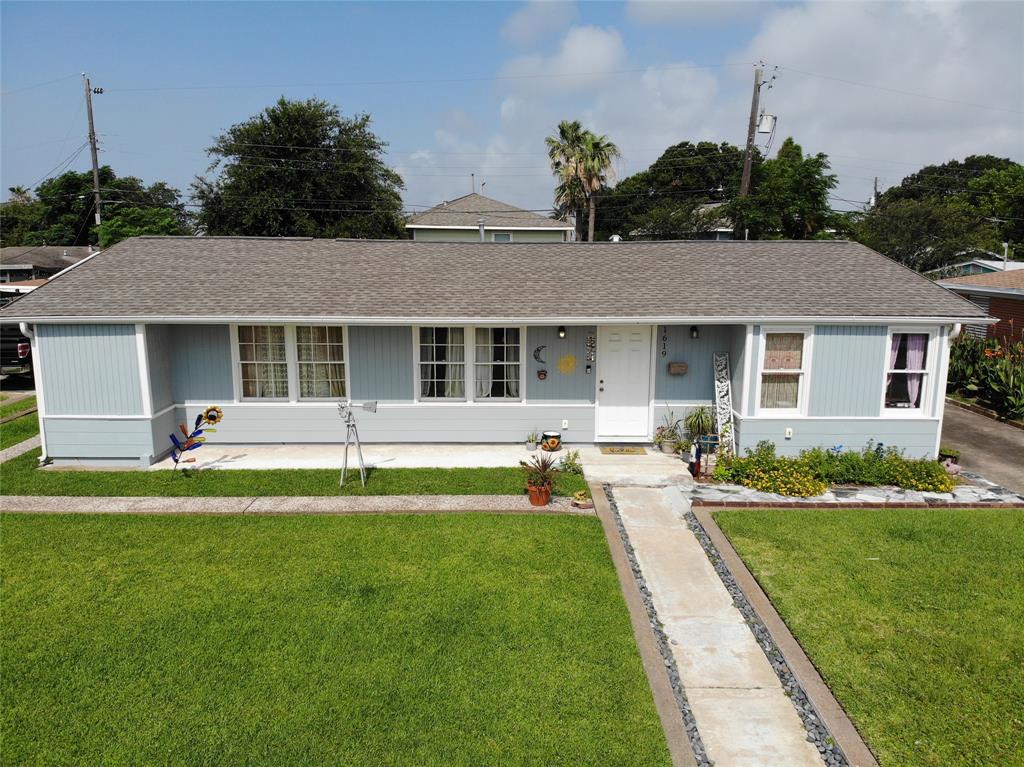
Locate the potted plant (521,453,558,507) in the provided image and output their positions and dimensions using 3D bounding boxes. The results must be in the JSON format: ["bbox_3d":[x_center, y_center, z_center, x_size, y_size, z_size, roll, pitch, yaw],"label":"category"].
[{"bbox_3d":[0.399,1.369,10.211,0.520,0.750,0.500,0,10,0],"label":"potted plant"}]

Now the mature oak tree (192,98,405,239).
[{"bbox_3d":[-12.061,-9.963,40.780,11.948,12.049,11.500,0,10,0],"label":"mature oak tree"}]

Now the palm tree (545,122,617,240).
[{"bbox_3d":[3.916,-9.113,40.048,4.008,10.701,3.800,0,10,0],"label":"palm tree"}]

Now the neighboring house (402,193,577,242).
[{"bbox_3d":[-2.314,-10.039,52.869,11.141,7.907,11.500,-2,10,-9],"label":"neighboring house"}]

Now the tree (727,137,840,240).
[{"bbox_3d":[11.484,-6.160,30.482,4.838,8.346,4.800,0,10,0],"label":"tree"}]

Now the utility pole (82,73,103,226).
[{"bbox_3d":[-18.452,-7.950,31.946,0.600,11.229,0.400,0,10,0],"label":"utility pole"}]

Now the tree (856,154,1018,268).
[{"bbox_3d":[29.286,-10.442,49.161,11.590,10.149,11.000,0,10,0],"label":"tree"}]

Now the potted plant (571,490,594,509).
[{"bbox_3d":[1.018,1.638,10.220,0.330,0.220,0.300,0,10,0],"label":"potted plant"}]

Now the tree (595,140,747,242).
[{"bbox_3d":[12.483,-12.638,55.740,12.156,12.047,12.000,0,10,0],"label":"tree"}]

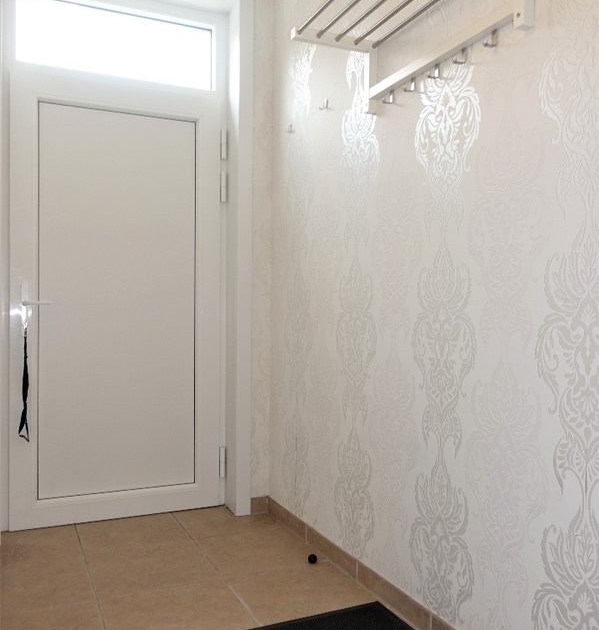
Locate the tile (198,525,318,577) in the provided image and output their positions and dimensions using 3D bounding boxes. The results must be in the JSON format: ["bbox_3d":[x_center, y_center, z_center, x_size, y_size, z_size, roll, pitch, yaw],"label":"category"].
[{"bbox_3d":[-0.178,1.013,2.586,0.447,0.010,0.449,0,0,-24],"label":"tile"}]

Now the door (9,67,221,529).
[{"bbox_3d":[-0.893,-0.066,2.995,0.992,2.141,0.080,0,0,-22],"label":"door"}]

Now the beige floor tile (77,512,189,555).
[{"bbox_3d":[-0.777,1.011,2.784,0.457,0.010,0.426,0,0,-24],"label":"beige floor tile"}]

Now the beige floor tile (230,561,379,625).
[{"bbox_3d":[0.013,1.014,2.185,0.447,0.010,0.429,0,0,-24],"label":"beige floor tile"}]

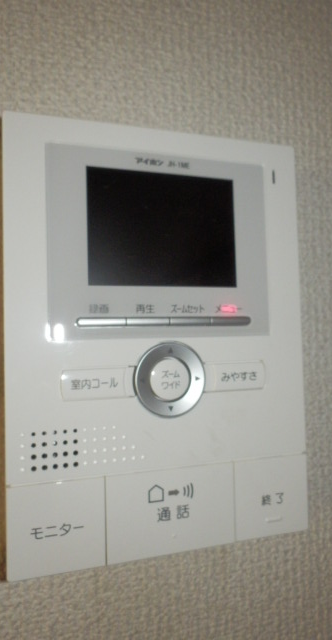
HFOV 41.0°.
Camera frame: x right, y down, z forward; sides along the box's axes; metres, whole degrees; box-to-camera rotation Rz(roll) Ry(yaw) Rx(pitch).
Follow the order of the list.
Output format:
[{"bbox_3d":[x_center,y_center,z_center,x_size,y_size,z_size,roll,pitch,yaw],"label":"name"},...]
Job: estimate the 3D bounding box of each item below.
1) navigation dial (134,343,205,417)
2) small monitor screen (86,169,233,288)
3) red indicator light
[{"bbox_3d":[0.002,0.026,0.194,0.031,0.031,0.004,-1,-2,-17],"label":"navigation dial"},{"bbox_3d":[0.000,-0.040,0.198,0.069,0.051,0.005,-1,-2,-17],"label":"small monitor screen"},{"bbox_3d":[0.030,-0.005,0.205,0.008,0.004,0.003,-1,-2,-17],"label":"red indicator light"}]

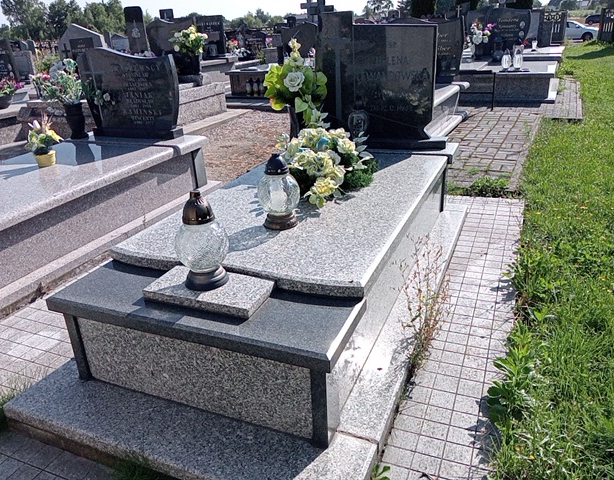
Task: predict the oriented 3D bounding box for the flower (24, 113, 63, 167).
[{"bbox_3d":[-1.620,-0.615,3.227,0.203,0.308,0.183,7,25,22],"label":"flower"}]

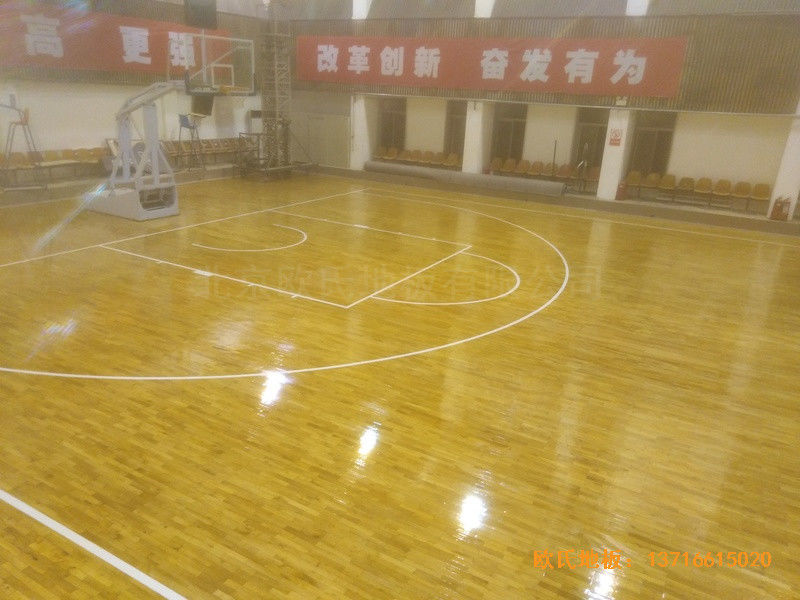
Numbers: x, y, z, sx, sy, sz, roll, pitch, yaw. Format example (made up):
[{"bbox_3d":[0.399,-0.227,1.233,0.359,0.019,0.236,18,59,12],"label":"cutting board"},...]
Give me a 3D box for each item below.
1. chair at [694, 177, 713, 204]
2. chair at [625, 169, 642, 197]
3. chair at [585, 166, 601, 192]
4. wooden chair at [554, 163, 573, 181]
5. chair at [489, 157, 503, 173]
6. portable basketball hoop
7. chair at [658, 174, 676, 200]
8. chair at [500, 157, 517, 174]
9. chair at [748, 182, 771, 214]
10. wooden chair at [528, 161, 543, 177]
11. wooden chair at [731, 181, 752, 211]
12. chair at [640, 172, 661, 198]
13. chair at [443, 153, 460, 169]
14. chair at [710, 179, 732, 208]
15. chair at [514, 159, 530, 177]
[{"bbox_3d":[9.722,-3.453,18.530,0.460,0.800,0.530,14,23,30],"label":"chair"},{"bbox_3d":[7.924,-3.914,19.599,0.460,0.800,0.530,14,23,30],"label":"chair"},{"bbox_3d":[6.772,-4.210,20.283,0.460,0.800,0.530,14,23,30],"label":"chair"},{"bbox_3d":[5.449,-4.054,19.179,0.450,0.800,0.520,13,22,26],"label":"wooden chair"},{"bbox_3d":[3.372,-4.526,20.218,0.450,0.800,0.520,13,22,26],"label":"chair"},{"bbox_3d":[-5.474,-3.777,13.145,5.300,3.950,1.800,13,22,26],"label":"portable basketball hoop"},{"bbox_3d":[8.245,-3.418,17.781,0.450,0.800,0.520,13,22,26],"label":"chair"},{"bbox_3d":[4.133,-4.887,21.851,0.460,0.800,0.530,14,23,30],"label":"chair"},{"bbox_3d":[10.410,-2.925,16.699,0.450,0.800,0.520,13,22,26],"label":"chair"},{"bbox_3d":[4.612,-4.244,19.598,0.450,0.800,0.520,13,22,26],"label":"wooden chair"},{"bbox_3d":[9.994,-3.020,16.907,0.450,0.800,0.520,13,22,26],"label":"wooden chair"},{"bbox_3d":[8.403,-3.792,19.314,0.460,0.800,0.530,14,23,30],"label":"chair"},{"bbox_3d":[1.913,-4.858,20.947,0.450,0.800,0.520,13,22,26],"label":"chair"},{"bbox_3d":[10.168,-3.339,18.266,0.460,0.800,0.530,14,23,30],"label":"chair"},{"bbox_3d":[4.561,-4.777,21.596,0.460,0.800,0.530,14,23,30],"label":"chair"}]

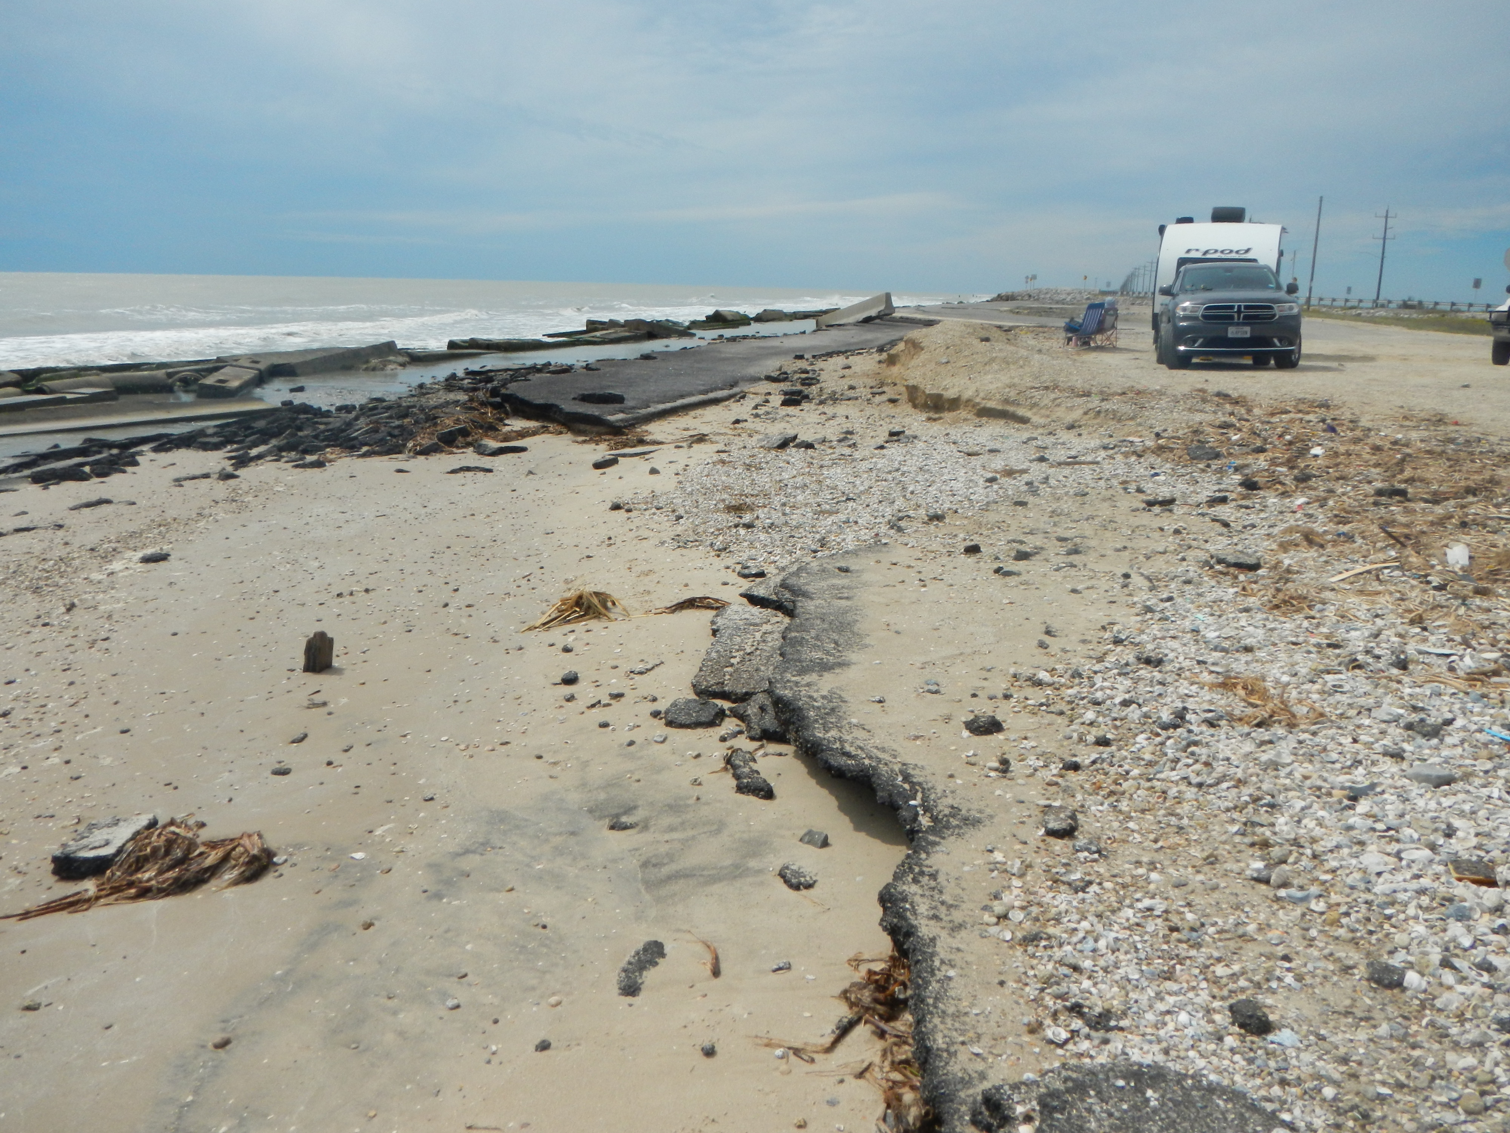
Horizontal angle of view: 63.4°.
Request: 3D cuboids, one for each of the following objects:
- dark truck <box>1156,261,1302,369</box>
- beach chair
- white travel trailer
[{"bbox_3d":[7.916,-4.301,20.627,2.000,1.790,5.100,5,12,15],"label":"dark truck"},{"bbox_3d":[7.059,-5.074,25.591,0.700,0.980,0.850,-9,16,-37],"label":"beach chair"},{"bbox_3d":[9.806,-6.087,26.305,2.330,3.030,5.900,5,13,17],"label":"white travel trailer"}]

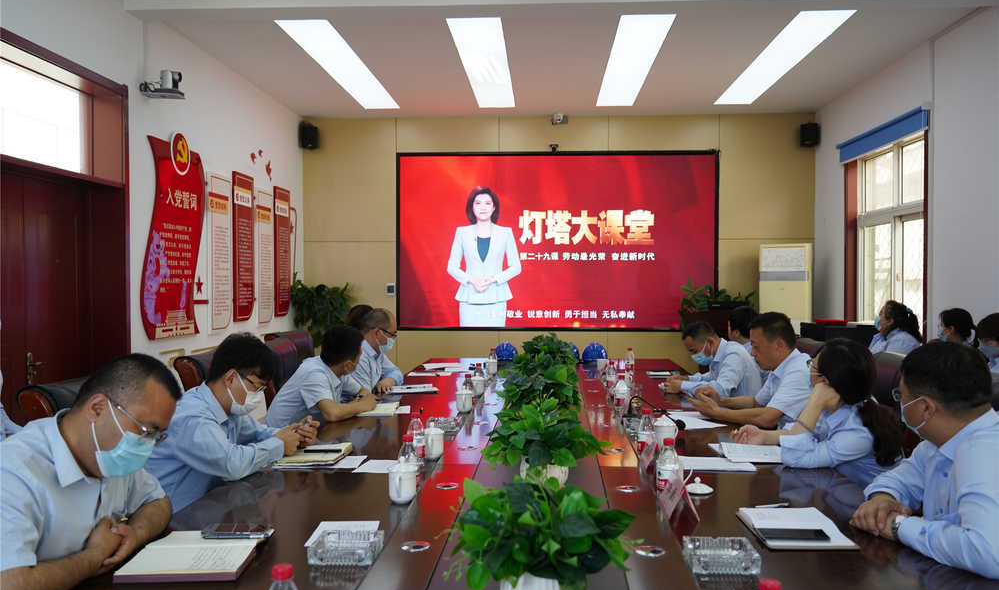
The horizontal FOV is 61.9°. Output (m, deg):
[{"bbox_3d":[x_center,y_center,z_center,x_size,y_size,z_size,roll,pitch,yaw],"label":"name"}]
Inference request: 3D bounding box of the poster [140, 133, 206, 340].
[{"bbox_3d":[-2.022,-0.381,5.209,0.050,1.300,0.850,0,1,3],"label":"poster"}]

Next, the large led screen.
[{"bbox_3d":[0.656,-0.613,9.420,3.620,2.000,0.100,0,1,3],"label":"large led screen"}]

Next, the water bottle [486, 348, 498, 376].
[{"bbox_3d":[-0.042,0.452,5.636,0.063,0.177,0.063,0,1,4],"label":"water bottle"}]

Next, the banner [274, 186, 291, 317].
[{"bbox_3d":[-1.909,-0.381,7.356,0.030,1.120,0.410,0,1,3],"label":"banner"}]

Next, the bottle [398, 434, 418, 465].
[{"bbox_3d":[-0.267,0.500,2.435,0.063,0.177,0.063,0,1,4],"label":"bottle"}]

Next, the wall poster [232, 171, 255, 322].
[{"bbox_3d":[-1.964,-0.366,6.398,0.030,1.130,0.410,0,1,3],"label":"wall poster"}]

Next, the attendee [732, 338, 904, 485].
[{"bbox_3d":[1.136,0.743,2.872,0.600,1.170,0.500,0,1,17],"label":"attendee"}]

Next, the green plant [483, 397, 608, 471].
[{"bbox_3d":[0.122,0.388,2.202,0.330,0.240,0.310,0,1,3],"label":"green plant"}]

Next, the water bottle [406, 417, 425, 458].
[{"bbox_3d":[-0.288,0.493,2.869,0.062,0.180,0.062,0,1,3],"label":"water bottle"}]

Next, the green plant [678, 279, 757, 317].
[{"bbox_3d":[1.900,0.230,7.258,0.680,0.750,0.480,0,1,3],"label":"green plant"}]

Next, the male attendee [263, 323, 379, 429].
[{"bbox_3d":[-0.871,0.716,3.938,0.700,1.180,0.530,0,1,-5],"label":"male attendee"}]

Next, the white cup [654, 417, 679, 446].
[{"bbox_3d":[0.619,0.511,3.096,0.105,0.125,0.082,0,1,13],"label":"white cup"}]

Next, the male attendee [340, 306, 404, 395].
[{"bbox_3d":[-0.793,0.687,4.915,0.700,1.210,0.530,0,1,11],"label":"male attendee"}]

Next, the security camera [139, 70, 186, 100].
[{"bbox_3d":[-2.355,-1.469,5.809,0.270,0.190,0.180,0,1,3],"label":"security camera"}]

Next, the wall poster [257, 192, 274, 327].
[{"bbox_3d":[-1.936,-0.324,6.888,0.030,1.120,0.400,0,1,3],"label":"wall poster"}]

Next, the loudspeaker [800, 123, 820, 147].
[{"bbox_3d":[2.805,-1.448,7.508,0.175,0.210,0.165,0,1,15],"label":"loudspeaker"}]

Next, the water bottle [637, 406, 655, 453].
[{"bbox_3d":[0.517,0.493,2.913,0.063,0.177,0.063,0,1,4],"label":"water bottle"}]

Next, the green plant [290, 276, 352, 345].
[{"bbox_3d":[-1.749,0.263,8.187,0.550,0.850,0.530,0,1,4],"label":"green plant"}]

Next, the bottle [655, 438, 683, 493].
[{"bbox_3d":[0.476,0.489,2.345,0.066,0.170,0.066,0,1,3],"label":"bottle"}]

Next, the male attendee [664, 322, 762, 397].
[{"bbox_3d":[1.229,0.726,4.541,0.680,1.170,0.520,0,1,4],"label":"male attendee"}]

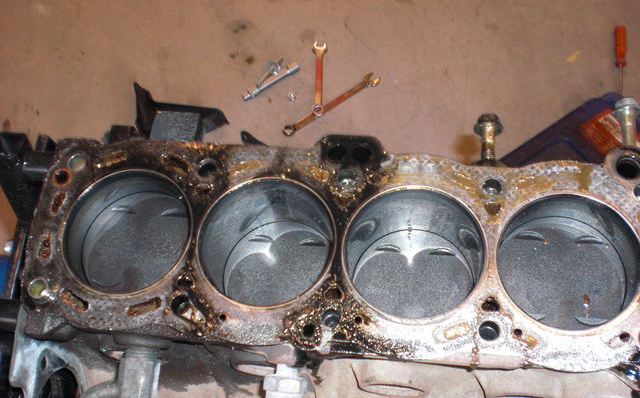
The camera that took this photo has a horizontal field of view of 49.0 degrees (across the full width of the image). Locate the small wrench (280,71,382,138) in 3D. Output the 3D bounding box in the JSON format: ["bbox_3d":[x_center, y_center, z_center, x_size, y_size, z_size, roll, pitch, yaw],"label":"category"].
[{"bbox_3d":[0.016,-0.140,1.030,0.165,0.008,0.026,-34,67,-10],"label":"small wrench"}]

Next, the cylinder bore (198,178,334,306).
[{"bbox_3d":[-0.030,0.042,0.479,0.086,0.078,0.086,3,66,7],"label":"cylinder bore"}]

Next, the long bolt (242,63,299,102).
[{"bbox_3d":[-0.074,-0.181,1.088,0.099,0.013,0.013,-31,67,-8],"label":"long bolt"}]

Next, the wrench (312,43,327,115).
[{"bbox_3d":[-0.002,-0.180,1.047,0.022,0.009,0.134,-1,65,5],"label":"wrench"}]

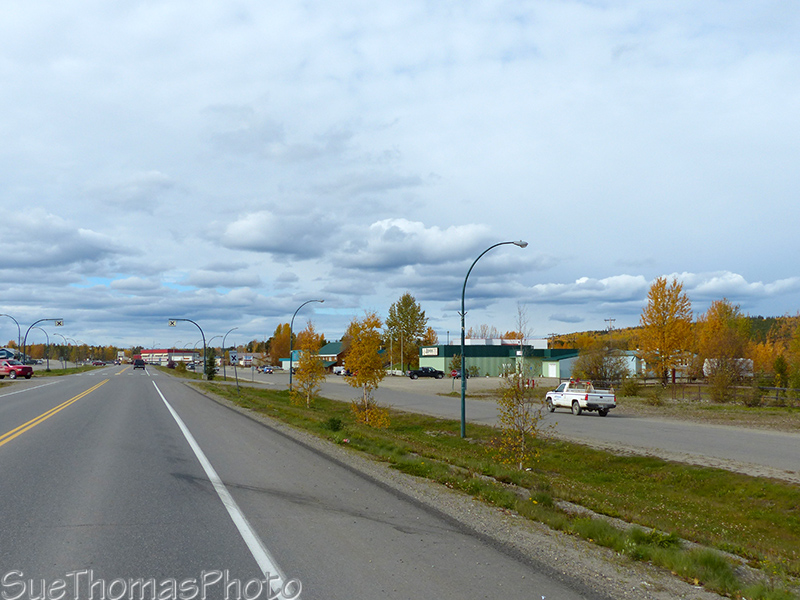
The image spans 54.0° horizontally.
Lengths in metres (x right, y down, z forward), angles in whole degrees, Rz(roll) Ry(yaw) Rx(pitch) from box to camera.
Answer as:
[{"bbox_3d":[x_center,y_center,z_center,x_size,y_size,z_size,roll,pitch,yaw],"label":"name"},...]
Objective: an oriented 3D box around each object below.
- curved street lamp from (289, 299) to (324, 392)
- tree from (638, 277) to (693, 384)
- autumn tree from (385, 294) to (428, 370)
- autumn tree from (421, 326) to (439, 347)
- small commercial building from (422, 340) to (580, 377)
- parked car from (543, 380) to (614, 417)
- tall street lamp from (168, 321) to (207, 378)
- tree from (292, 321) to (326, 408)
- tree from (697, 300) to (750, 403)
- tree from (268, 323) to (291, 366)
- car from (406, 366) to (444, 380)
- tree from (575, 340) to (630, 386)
[{"bbox_3d":[-8.792,4.345,74.813,3.300,8.700,0.350,1,-5,-18],"label":"curved street lamp"},{"bbox_3d":[32.436,3.754,96.508,6.600,13.300,6.600,1,-5,-18],"label":"tree"},{"bbox_3d":[1.152,6.790,164.955,8.600,16.790,8.600,0,-4,0],"label":"autumn tree"},{"bbox_3d":[7.157,11.790,187.644,4.900,10.780,4.900,0,-4,2],"label":"autumn tree"},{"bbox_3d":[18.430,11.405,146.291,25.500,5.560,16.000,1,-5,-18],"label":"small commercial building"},{"bbox_3d":[10.550,5.830,46.600,1.950,1.880,5.400,1,-5,-17],"label":"parked car"},{"bbox_3d":[-24.854,5.790,92.200,4.400,7.070,0.500,1,-5,-18],"label":"tall street lamp"},{"bbox_3d":[-4.664,3.373,40.668,1.800,4.400,1.800,1,-5,-18],"label":"tree"},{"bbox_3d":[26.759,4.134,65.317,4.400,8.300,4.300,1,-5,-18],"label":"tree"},{"bbox_3d":[-37.465,13.964,244.641,6.800,13.620,6.800,1,-4,-9],"label":"tree"},{"bbox_3d":[4.089,11.785,126.000,5.900,1.930,2.000,1,-5,-18],"label":"car"},{"bbox_3d":[26.594,8.108,103.684,7.400,5.920,7.400,-1,-4,14],"label":"tree"}]

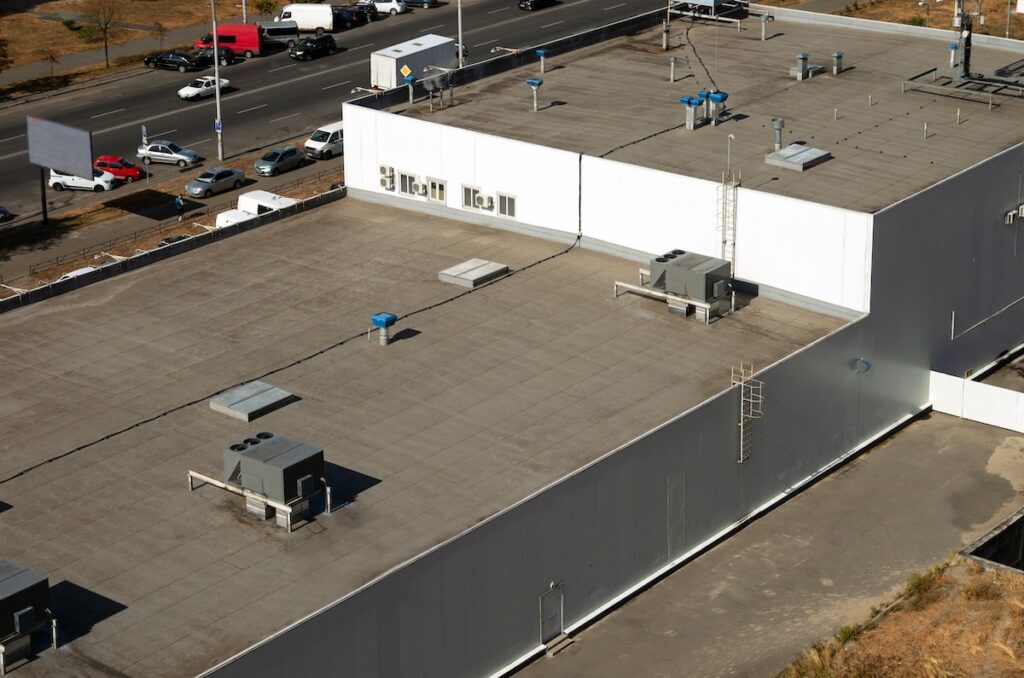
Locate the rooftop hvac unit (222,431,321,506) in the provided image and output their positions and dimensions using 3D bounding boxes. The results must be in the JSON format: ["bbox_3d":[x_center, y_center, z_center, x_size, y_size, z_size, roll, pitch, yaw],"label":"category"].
[{"bbox_3d":[-9.093,4.889,81.650,3.211,1.414,2.217,16,26,36],"label":"rooftop hvac unit"}]

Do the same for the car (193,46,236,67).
[{"bbox_3d":[-25.031,-23.614,177.039,3.950,1.450,1.680,1,21,5],"label":"car"}]

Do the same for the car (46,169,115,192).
[{"bbox_3d":[-28.818,-10.866,142.663,4.250,1.540,1.780,2,21,6],"label":"car"}]

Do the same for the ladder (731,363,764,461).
[{"bbox_3d":[10.184,3.236,91.343,1.340,4.380,0.750,16,26,36],"label":"ladder"}]

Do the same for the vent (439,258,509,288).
[{"bbox_3d":[-1.842,-3.219,104.022,2.140,0.365,2.730,15,26,35],"label":"vent"}]

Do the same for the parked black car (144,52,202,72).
[{"bbox_3d":[-27.978,-22.956,175.460,4.250,1.410,1.720,7,22,18],"label":"parked black car"}]

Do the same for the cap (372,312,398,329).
[{"bbox_3d":[-5.677,-0.794,95.284,0.840,0.420,0.840,16,26,36],"label":"cap"}]

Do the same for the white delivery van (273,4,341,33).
[{"bbox_3d":[-18.166,-27.946,186.731,5.300,2.450,1.950,1,21,5],"label":"white delivery van"}]

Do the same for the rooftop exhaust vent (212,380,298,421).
[{"bbox_3d":[-11.143,2.692,91.597,2.311,0.346,2.775,16,26,36],"label":"rooftop exhaust vent"}]

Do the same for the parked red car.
[{"bbox_3d":[-26.935,-11.799,146.299,3.880,1.500,1.690,6,22,16],"label":"parked red car"}]

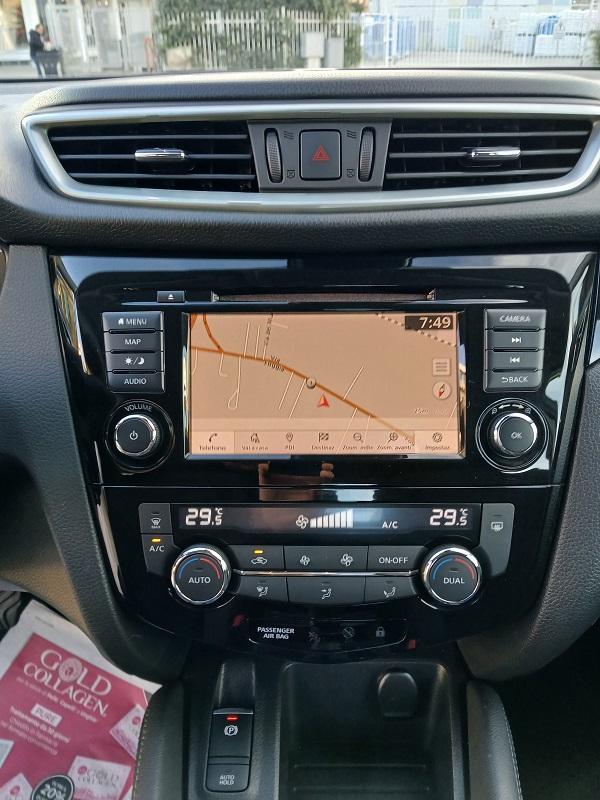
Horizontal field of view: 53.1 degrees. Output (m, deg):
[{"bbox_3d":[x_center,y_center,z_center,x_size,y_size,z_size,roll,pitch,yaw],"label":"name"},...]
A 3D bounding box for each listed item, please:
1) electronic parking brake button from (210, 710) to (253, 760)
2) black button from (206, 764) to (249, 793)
[{"bbox_3d":[-0.039,0.191,0.343,0.023,0.008,0.024,1,61,1],"label":"electronic parking brake button"},{"bbox_3d":[-0.039,0.209,0.331,0.023,0.006,0.013,1,61,1],"label":"black button"}]

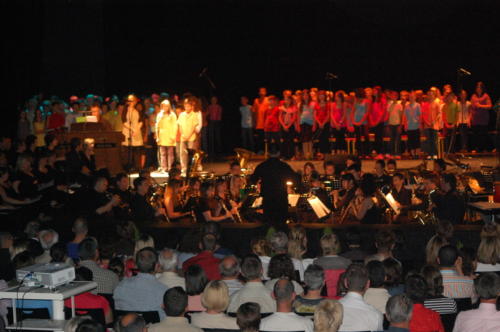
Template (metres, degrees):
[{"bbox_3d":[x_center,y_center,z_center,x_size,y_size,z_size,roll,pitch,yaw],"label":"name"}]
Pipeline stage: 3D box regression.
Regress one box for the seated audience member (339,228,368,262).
[{"bbox_3d":[1.076,1.309,15.614,0.470,1.250,0.720,0,6,-3],"label":"seated audience member"}]

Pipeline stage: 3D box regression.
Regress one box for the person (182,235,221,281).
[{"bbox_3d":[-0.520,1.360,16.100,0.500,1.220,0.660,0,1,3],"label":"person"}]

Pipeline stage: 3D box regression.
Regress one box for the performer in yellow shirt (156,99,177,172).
[{"bbox_3d":[-1.625,-0.586,28.000,0.420,1.420,0.300,0,6,-2],"label":"performer in yellow shirt"}]

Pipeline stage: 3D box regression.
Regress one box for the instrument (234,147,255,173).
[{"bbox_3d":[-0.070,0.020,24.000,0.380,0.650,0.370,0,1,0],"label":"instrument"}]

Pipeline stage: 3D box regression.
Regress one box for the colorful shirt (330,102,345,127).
[{"bbox_3d":[1.863,-1.096,31.000,0.310,0.510,0.200,1,6,7],"label":"colorful shirt"}]

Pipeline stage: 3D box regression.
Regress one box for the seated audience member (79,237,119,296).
[{"bbox_3d":[-1.397,1.308,13.414,0.500,1.250,0.720,0,6,5],"label":"seated audience member"}]

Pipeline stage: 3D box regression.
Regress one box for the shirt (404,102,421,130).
[{"bbox_3d":[3.403,-1.037,30.500,0.328,0.586,0.220,0,1,6],"label":"shirt"}]

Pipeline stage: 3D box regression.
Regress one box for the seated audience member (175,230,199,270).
[{"bbox_3d":[-0.645,1.321,15.414,0.460,1.250,0.700,0,6,3],"label":"seated audience member"}]

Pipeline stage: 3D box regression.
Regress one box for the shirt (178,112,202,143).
[{"bbox_3d":[-1.144,-0.759,28.000,0.452,0.615,0.250,0,1,-3],"label":"shirt"}]

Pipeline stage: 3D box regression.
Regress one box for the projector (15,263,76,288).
[{"bbox_3d":[-1.556,0.833,11.100,0.330,0.115,0.285,3,7,28],"label":"projector"}]

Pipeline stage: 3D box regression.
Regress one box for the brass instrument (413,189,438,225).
[{"bbox_3d":[2.145,0.532,17.800,0.300,0.500,0.220,-2,6,-21],"label":"brass instrument"}]

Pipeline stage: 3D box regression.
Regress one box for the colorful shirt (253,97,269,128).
[{"bbox_3d":[0.226,-1.150,31.300,0.337,0.688,0.220,0,1,6],"label":"colorful shirt"}]

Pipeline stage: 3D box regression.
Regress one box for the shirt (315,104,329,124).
[{"bbox_3d":[1.522,-1.117,31.000,0.310,0.480,0.200,0,6,5],"label":"shirt"}]

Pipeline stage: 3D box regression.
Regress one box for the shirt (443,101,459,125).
[{"bbox_3d":[4.268,-1.139,31.000,0.334,0.511,0.220,0,1,6],"label":"shirt"}]

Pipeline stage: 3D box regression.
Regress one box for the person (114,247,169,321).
[{"bbox_3d":[-0.920,1.280,12.400,0.520,1.220,0.680,0,1,2],"label":"person"}]

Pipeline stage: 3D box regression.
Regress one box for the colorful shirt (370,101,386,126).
[{"bbox_3d":[2.718,-1.110,30.800,0.332,0.550,0.220,0,1,6],"label":"colorful shirt"}]

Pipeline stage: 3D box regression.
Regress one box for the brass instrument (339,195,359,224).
[{"bbox_3d":[1.204,0.538,17.800,0.120,0.450,0.110,29,9,-12],"label":"brass instrument"}]

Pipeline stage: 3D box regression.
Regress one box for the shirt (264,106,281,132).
[{"bbox_3d":[0.473,-0.977,30.600,0.340,0.540,0.220,0,6,0],"label":"shirt"}]

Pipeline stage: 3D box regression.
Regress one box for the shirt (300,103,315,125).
[{"bbox_3d":[1.196,-1.092,30.300,0.285,0.458,0.220,0,1,6],"label":"shirt"}]

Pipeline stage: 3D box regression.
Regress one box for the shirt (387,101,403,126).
[{"bbox_3d":[3.056,-1.131,30.800,0.332,0.508,0.220,0,1,6],"label":"shirt"}]

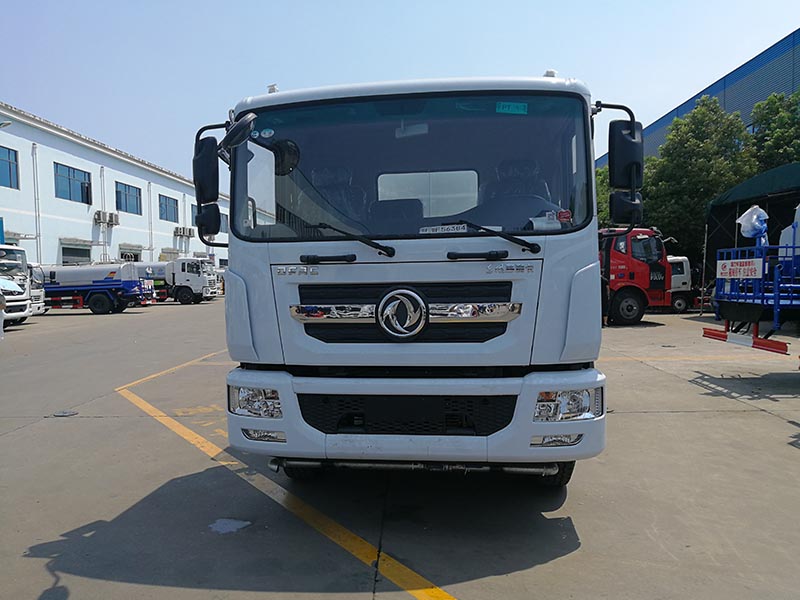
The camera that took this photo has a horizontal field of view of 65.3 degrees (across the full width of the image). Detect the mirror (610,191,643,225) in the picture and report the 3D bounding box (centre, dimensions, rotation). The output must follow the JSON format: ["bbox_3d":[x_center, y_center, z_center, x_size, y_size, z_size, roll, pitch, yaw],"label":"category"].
[{"bbox_3d":[1.390,-0.568,3.830,0.190,0.200,0.110,-1,3,-5],"label":"mirror"}]

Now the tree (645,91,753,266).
[{"bbox_3d":[12.534,-4.096,26.001,5.300,8.700,5.300,-1,3,0],"label":"tree"}]

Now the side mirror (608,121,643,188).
[{"bbox_3d":[1.384,-0.887,3.830,0.200,0.420,0.110,-1,3,-5],"label":"side mirror"}]

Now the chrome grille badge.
[{"bbox_3d":[0.017,0.080,3.686,0.290,0.290,0.050,-1,3,5],"label":"chrome grille badge"}]

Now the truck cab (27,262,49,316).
[{"bbox_3d":[-15.258,-0.499,24.576,1.700,2.000,2.000,-1,3,7],"label":"truck cab"}]

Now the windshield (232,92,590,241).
[{"bbox_3d":[0.049,-0.806,3.859,2.200,0.930,0.200,-1,-8,5],"label":"windshield"}]

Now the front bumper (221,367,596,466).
[{"bbox_3d":[0.069,0.682,3.883,2.320,0.575,0.420,-1,3,5],"label":"front bumper"}]

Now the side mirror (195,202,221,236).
[{"bbox_3d":[-1.234,-0.516,4.000,0.180,0.210,0.100,1,3,27],"label":"side mirror"}]

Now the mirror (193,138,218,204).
[{"bbox_3d":[-1.247,-0.830,4.000,0.180,0.430,0.100,1,3,27],"label":"mirror"}]

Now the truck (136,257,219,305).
[{"bbox_3d":[-15.119,-1.211,37.141,7.600,2.750,2.400,-1,3,2],"label":"truck"}]

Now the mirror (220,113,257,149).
[{"bbox_3d":[-1.002,-1.045,3.870,0.220,0.240,0.100,3,-36,51],"label":"mirror"}]

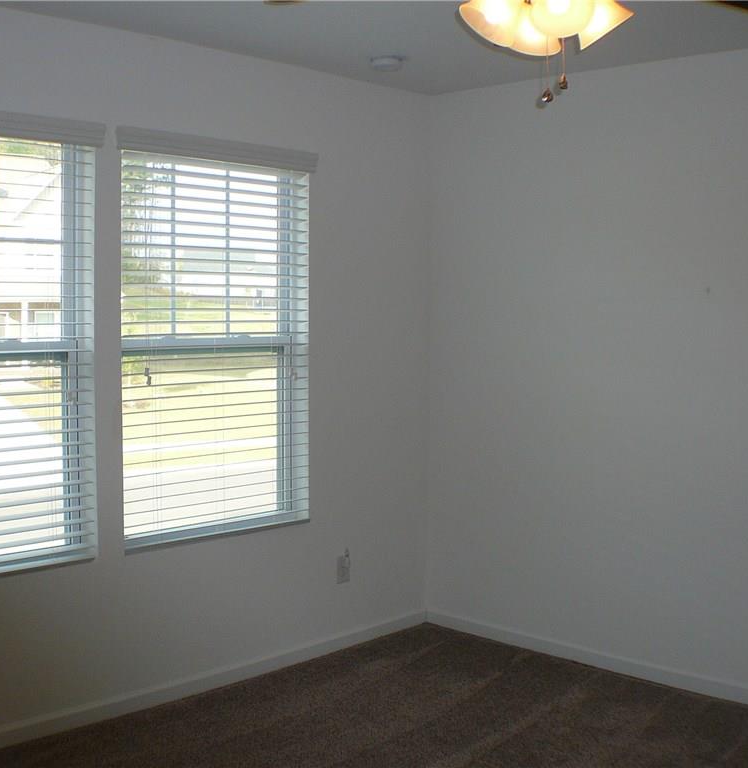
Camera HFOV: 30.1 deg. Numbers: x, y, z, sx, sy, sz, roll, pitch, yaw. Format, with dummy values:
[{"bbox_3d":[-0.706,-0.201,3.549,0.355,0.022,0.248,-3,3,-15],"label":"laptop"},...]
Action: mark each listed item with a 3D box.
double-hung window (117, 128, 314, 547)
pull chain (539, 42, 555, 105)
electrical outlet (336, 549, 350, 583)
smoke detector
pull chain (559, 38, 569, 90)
[{"bbox_3d":[-0.610,-0.135,5.275,0.110,1.420,0.950,4,4,41],"label":"double-hung window"},{"bbox_3d":[0.386,-0.689,3.080,0.025,0.135,0.025,1,3,0],"label":"pull chain"},{"bbox_3d":[-0.124,0.775,5.817,0.012,0.117,0.074,4,4,41],"label":"electrical outlet"},{"bbox_3d":[0.048,-1.214,5.285,0.132,0.043,0.132,1,3,0],"label":"smoke detector"},{"bbox_3d":[0.420,-0.708,3.080,0.020,0.115,0.020,1,3,0],"label":"pull chain"}]

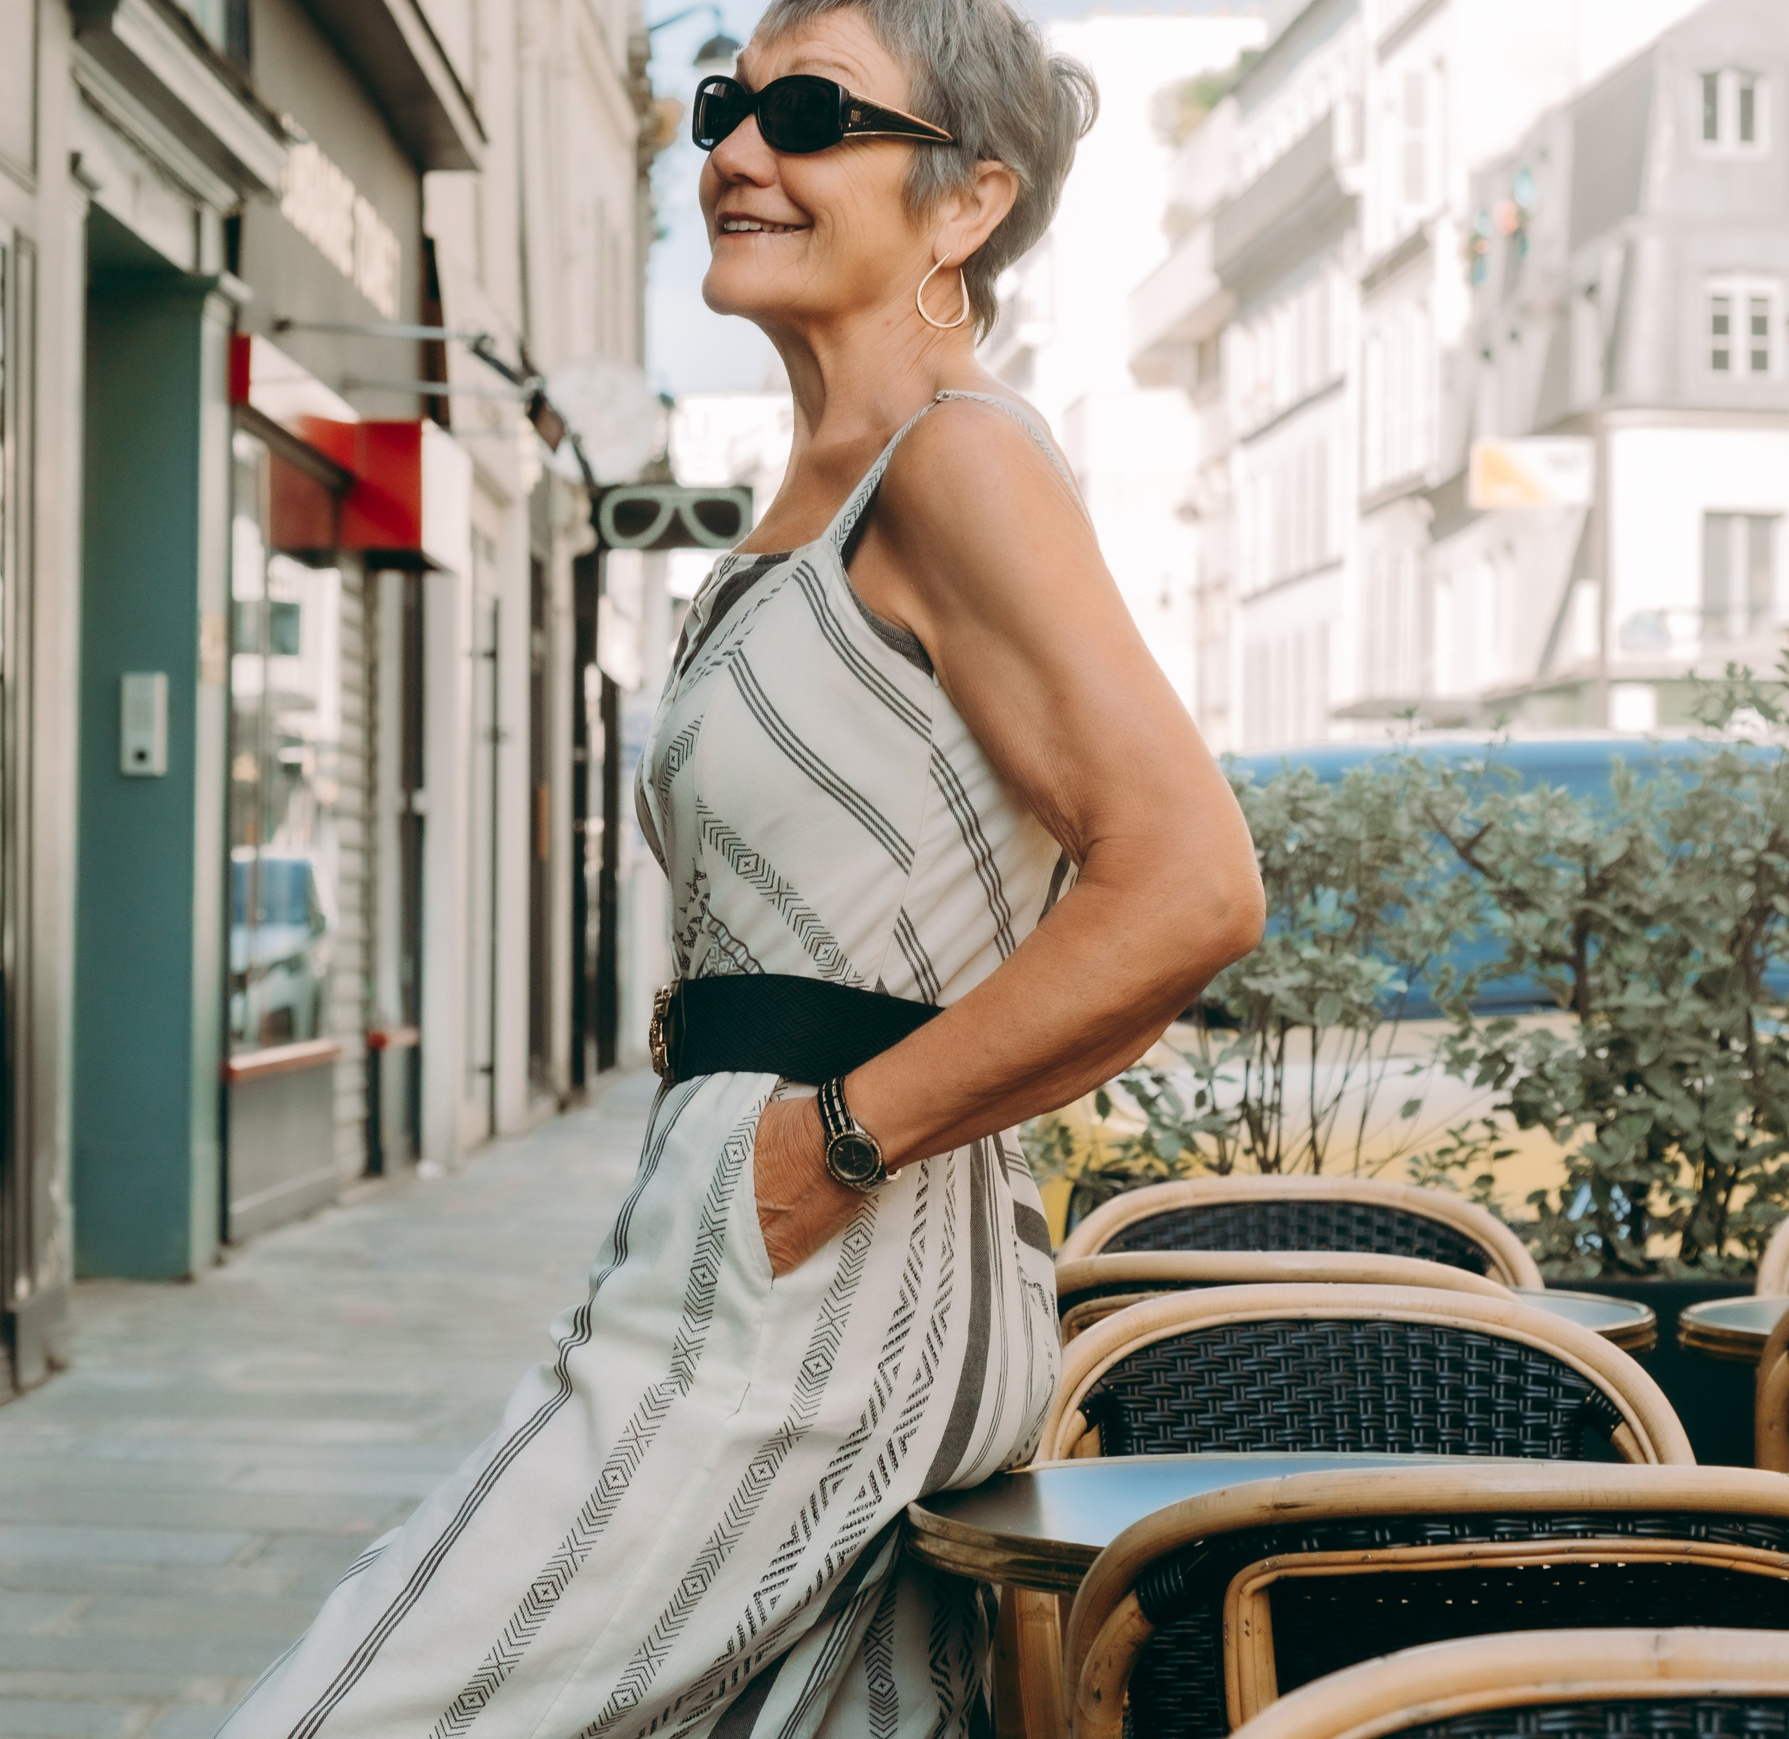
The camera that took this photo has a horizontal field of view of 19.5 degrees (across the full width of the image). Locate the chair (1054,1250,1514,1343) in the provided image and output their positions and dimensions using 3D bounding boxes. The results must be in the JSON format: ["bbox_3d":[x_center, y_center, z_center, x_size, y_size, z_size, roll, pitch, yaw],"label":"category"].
[{"bbox_3d":[0.293,0.704,4.197,0.500,0.830,0.540,0,0,3],"label":"chair"}]

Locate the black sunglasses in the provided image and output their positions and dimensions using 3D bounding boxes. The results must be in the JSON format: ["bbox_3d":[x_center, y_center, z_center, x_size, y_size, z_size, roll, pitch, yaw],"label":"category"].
[{"bbox_3d":[-0.021,-0.430,3.075,0.130,0.048,0.145,10,-1,-35],"label":"black sunglasses"}]

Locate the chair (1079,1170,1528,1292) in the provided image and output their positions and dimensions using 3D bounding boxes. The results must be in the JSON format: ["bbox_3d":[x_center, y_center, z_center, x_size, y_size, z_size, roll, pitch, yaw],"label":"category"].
[{"bbox_3d":[0.378,0.708,4.777,0.500,0.830,0.540,0,0,2],"label":"chair"}]

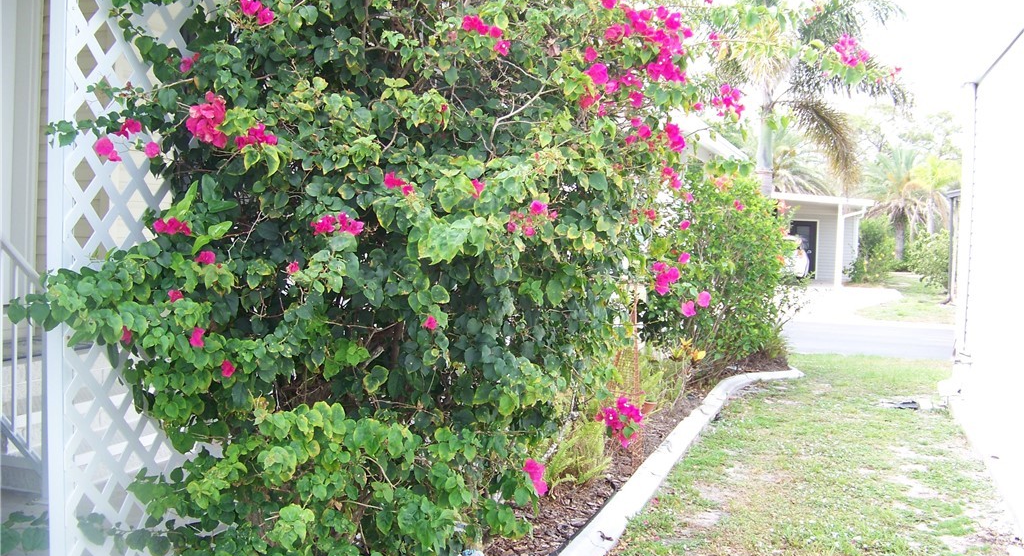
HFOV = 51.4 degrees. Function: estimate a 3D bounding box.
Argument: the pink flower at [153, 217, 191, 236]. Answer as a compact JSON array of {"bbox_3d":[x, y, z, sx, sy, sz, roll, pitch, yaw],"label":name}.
[{"bbox_3d":[-0.943,-0.143,2.950,0.102,0.055,0.055,0,3,-18],"label":"pink flower"}]

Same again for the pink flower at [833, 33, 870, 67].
[{"bbox_3d":[1.371,-0.923,4.300,0.149,0.137,0.110,2,3,17],"label":"pink flower"}]

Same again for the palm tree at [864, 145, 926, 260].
[{"bbox_3d":[15.125,-2.820,42.000,2.372,4.891,2.445,2,3,20],"label":"palm tree"}]

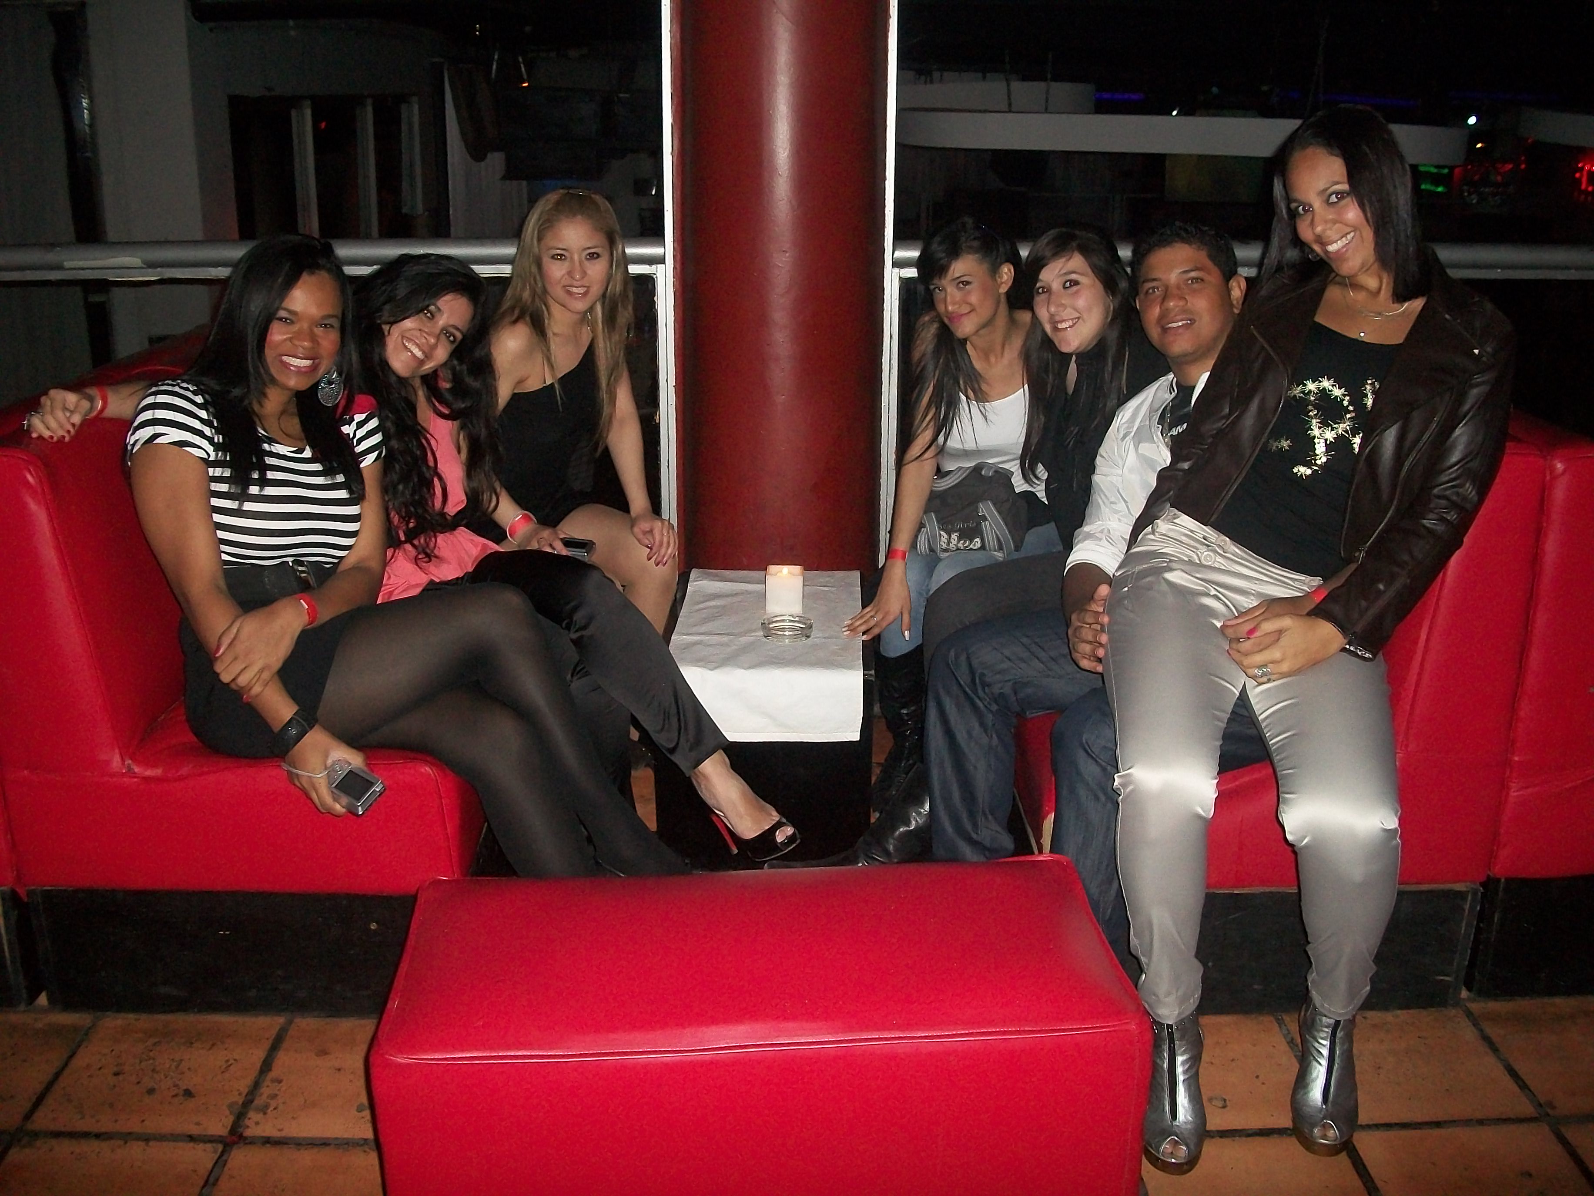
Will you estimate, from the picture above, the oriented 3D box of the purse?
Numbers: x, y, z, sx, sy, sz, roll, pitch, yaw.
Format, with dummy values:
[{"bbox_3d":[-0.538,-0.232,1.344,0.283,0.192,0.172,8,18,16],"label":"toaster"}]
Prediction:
[{"bbox_3d":[0.335,-0.174,2.890,0.235,0.180,0.120,5,19,15],"label":"purse"}]

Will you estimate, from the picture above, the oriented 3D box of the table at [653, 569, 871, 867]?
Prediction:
[{"bbox_3d":[-0.061,0.233,3.027,0.410,0.430,0.620,0,18,1],"label":"table"}]

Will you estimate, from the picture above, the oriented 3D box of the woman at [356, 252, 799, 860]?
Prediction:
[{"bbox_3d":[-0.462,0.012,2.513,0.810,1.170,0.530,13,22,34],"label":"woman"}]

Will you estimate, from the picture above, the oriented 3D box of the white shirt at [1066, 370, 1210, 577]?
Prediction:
[{"bbox_3d":[0.644,-0.142,2.496,0.460,0.520,0.340,15,24,38],"label":"white shirt"}]

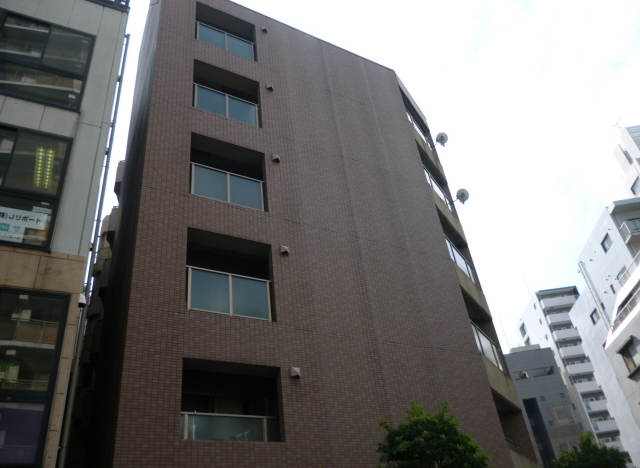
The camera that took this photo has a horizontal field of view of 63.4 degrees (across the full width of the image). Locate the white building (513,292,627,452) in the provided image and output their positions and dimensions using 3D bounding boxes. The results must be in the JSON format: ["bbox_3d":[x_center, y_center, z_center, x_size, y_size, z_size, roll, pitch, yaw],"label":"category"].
[{"bbox_3d":[43.489,29.605,83.281,6.800,40.600,15.400,-8,-35,0],"label":"white building"}]

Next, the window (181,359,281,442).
[{"bbox_3d":[-1.555,3.004,9.241,1.900,1.393,0.200,13,-40,-27],"label":"window"}]

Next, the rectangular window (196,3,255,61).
[{"bbox_3d":[-2.830,-6.009,15.604,1.900,1.887,0.200,13,-40,-27],"label":"rectangular window"}]

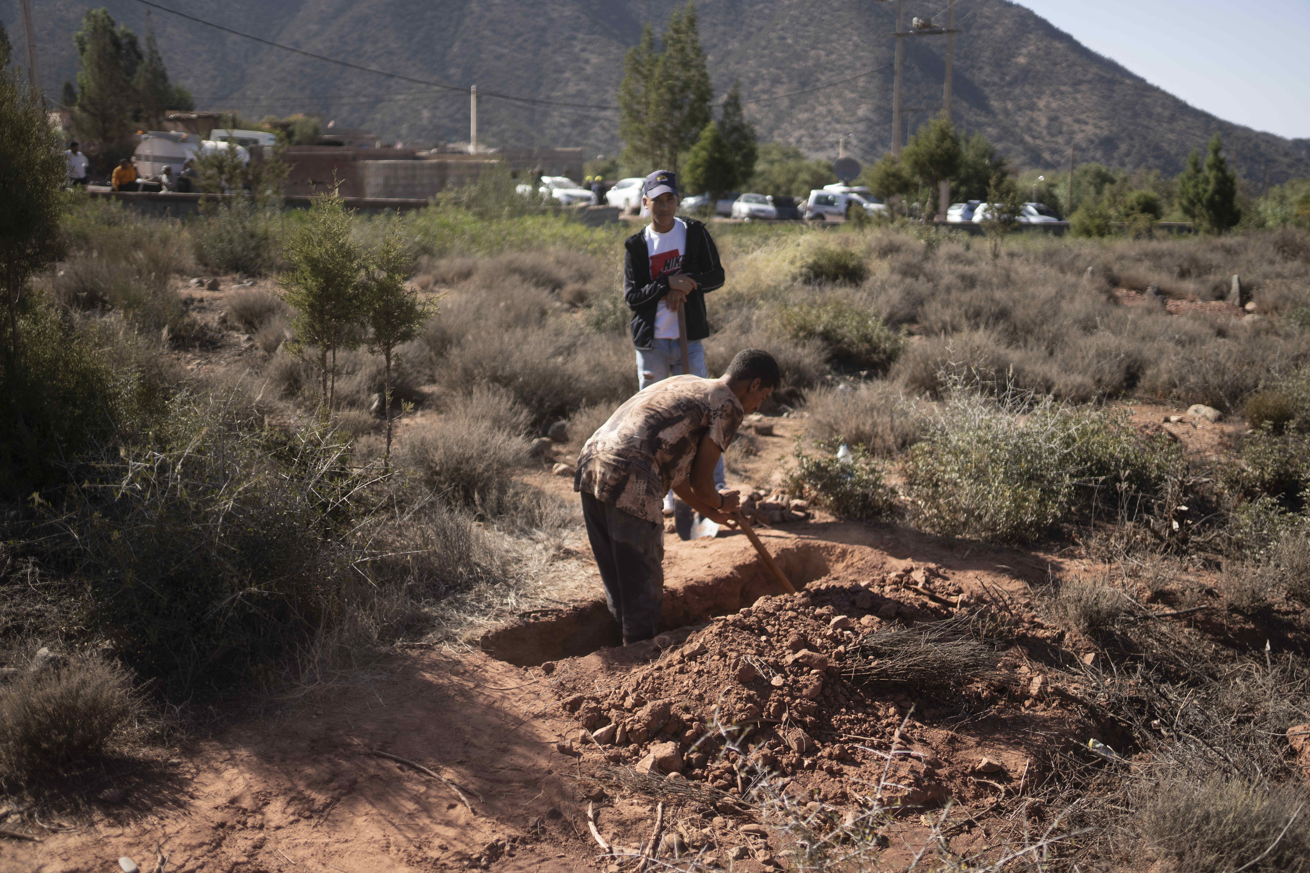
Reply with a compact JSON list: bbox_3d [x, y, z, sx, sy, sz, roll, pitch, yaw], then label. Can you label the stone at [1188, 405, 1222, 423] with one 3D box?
[{"bbox_3d":[4.026,-0.168,9.320,0.250,0.140,0.200,0,10,0],"label":"stone"}]

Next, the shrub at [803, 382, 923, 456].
[{"bbox_3d":[1.344,-0.105,8.239,0.730,0.500,0.650,0,10,0],"label":"shrub"}]

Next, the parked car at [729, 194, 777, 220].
[{"bbox_3d":[5.348,-12.427,68.864,1.680,1.417,4.000,-2,11,-9],"label":"parked car"}]

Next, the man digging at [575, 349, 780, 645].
[{"bbox_3d":[0.072,0.309,4.853,0.720,1.250,0.480,-4,11,-22],"label":"man digging"}]

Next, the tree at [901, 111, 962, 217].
[{"bbox_3d":[12.336,-12.004,56.544,2.700,4.758,2.600,0,11,0],"label":"tree"}]

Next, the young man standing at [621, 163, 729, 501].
[{"bbox_3d":[0.106,-0.474,6.503,0.540,1.742,0.440,0,11,0],"label":"young man standing"}]

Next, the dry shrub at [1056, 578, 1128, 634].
[{"bbox_3d":[1.707,0.641,4.963,0.280,0.179,0.260,0,11,0],"label":"dry shrub"}]

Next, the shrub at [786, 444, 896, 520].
[{"bbox_3d":[0.977,0.215,6.667,0.560,0.341,0.500,0,11,0],"label":"shrub"}]

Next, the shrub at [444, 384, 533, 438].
[{"bbox_3d":[-1.059,-0.116,8.062,0.580,0.395,0.550,0,11,0],"label":"shrub"}]

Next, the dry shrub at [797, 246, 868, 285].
[{"bbox_3d":[3.192,-3.082,22.893,1.270,0.710,1.150,0,10,0],"label":"dry shrub"}]

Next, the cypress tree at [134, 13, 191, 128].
[{"bbox_3d":[-20.137,-13.315,51.310,2.500,7.199,2.500,0,11,0],"label":"cypress tree"}]

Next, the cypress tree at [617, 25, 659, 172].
[{"bbox_3d":[-0.930,-16.313,66.149,2.200,9.900,2.200,0,10,0],"label":"cypress tree"}]

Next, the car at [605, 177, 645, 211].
[{"bbox_3d":[-0.832,-10.002,53.067,1.800,1.600,4.300,-4,11,-23],"label":"car"}]

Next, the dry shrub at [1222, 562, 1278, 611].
[{"bbox_3d":[2.397,0.598,5.112,0.240,0.184,0.220,0,11,0],"label":"dry shrub"}]

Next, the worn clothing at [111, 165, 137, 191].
[{"bbox_3d":[-11.641,-5.670,27.936,0.520,0.580,0.380,-5,11,-26],"label":"worn clothing"}]

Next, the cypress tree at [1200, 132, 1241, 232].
[{"bbox_3d":[23.525,-10.429,52.602,1.700,4.148,1.700,0,11,0],"label":"cypress tree"}]

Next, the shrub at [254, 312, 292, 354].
[{"bbox_3d":[-3.964,-1.068,13.222,0.390,0.440,0.400,0,10,0],"label":"shrub"}]

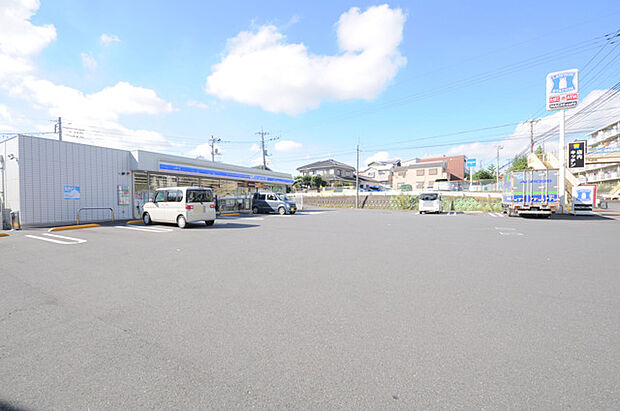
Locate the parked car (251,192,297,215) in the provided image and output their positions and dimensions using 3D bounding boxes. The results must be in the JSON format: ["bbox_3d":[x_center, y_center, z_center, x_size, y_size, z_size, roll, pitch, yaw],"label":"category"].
[{"bbox_3d":[-2.780,-0.182,19.806,3.395,1.645,1.475,1,2,29],"label":"parked car"}]

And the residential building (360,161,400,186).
[{"bbox_3d":[15.810,-5.736,57.916,7.500,8.000,7.000,0,1,43],"label":"residential building"}]

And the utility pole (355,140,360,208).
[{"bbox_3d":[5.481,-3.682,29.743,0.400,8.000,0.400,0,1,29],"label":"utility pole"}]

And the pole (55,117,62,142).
[{"bbox_3d":[-30.800,-5.349,31.828,0.700,11.100,0.600,1,2,18],"label":"pole"}]

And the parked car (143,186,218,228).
[{"bbox_3d":[-6.085,0.043,11.857,3.395,1.750,1.475,0,1,29],"label":"parked car"}]

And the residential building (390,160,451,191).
[{"bbox_3d":[23.600,-5.538,55.036,10.200,7.000,5.800,2,3,40],"label":"residential building"}]

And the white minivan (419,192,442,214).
[{"bbox_3d":[10.099,-0.151,21.507,1.480,1.650,3.400,0,1,29],"label":"white minivan"}]

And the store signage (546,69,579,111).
[{"bbox_3d":[18.600,-8.386,18.959,1.580,2.720,0.380,1,2,25],"label":"store signage"}]

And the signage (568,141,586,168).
[{"bbox_3d":[19.280,-3.623,18.681,0.870,1.880,0.160,1,2,26],"label":"signage"}]

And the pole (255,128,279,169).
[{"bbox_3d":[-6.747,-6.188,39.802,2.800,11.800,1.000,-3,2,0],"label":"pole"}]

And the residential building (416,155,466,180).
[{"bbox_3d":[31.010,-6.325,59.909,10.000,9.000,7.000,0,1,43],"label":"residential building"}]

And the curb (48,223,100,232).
[{"bbox_3d":[-9.620,0.910,10.660,0.200,0.120,1.800,1,2,17],"label":"curb"}]

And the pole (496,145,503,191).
[{"bbox_3d":[30.001,-5.662,40.914,0.600,7.900,0.400,0,1,29],"label":"pole"}]

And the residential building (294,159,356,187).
[{"bbox_3d":[3.600,-5.973,56.021,9.750,8.200,8.000,2,3,40],"label":"residential building"}]

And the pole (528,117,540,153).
[{"bbox_3d":[28.679,-5.600,32.913,1.200,11.200,0.500,0,1,29],"label":"pole"}]

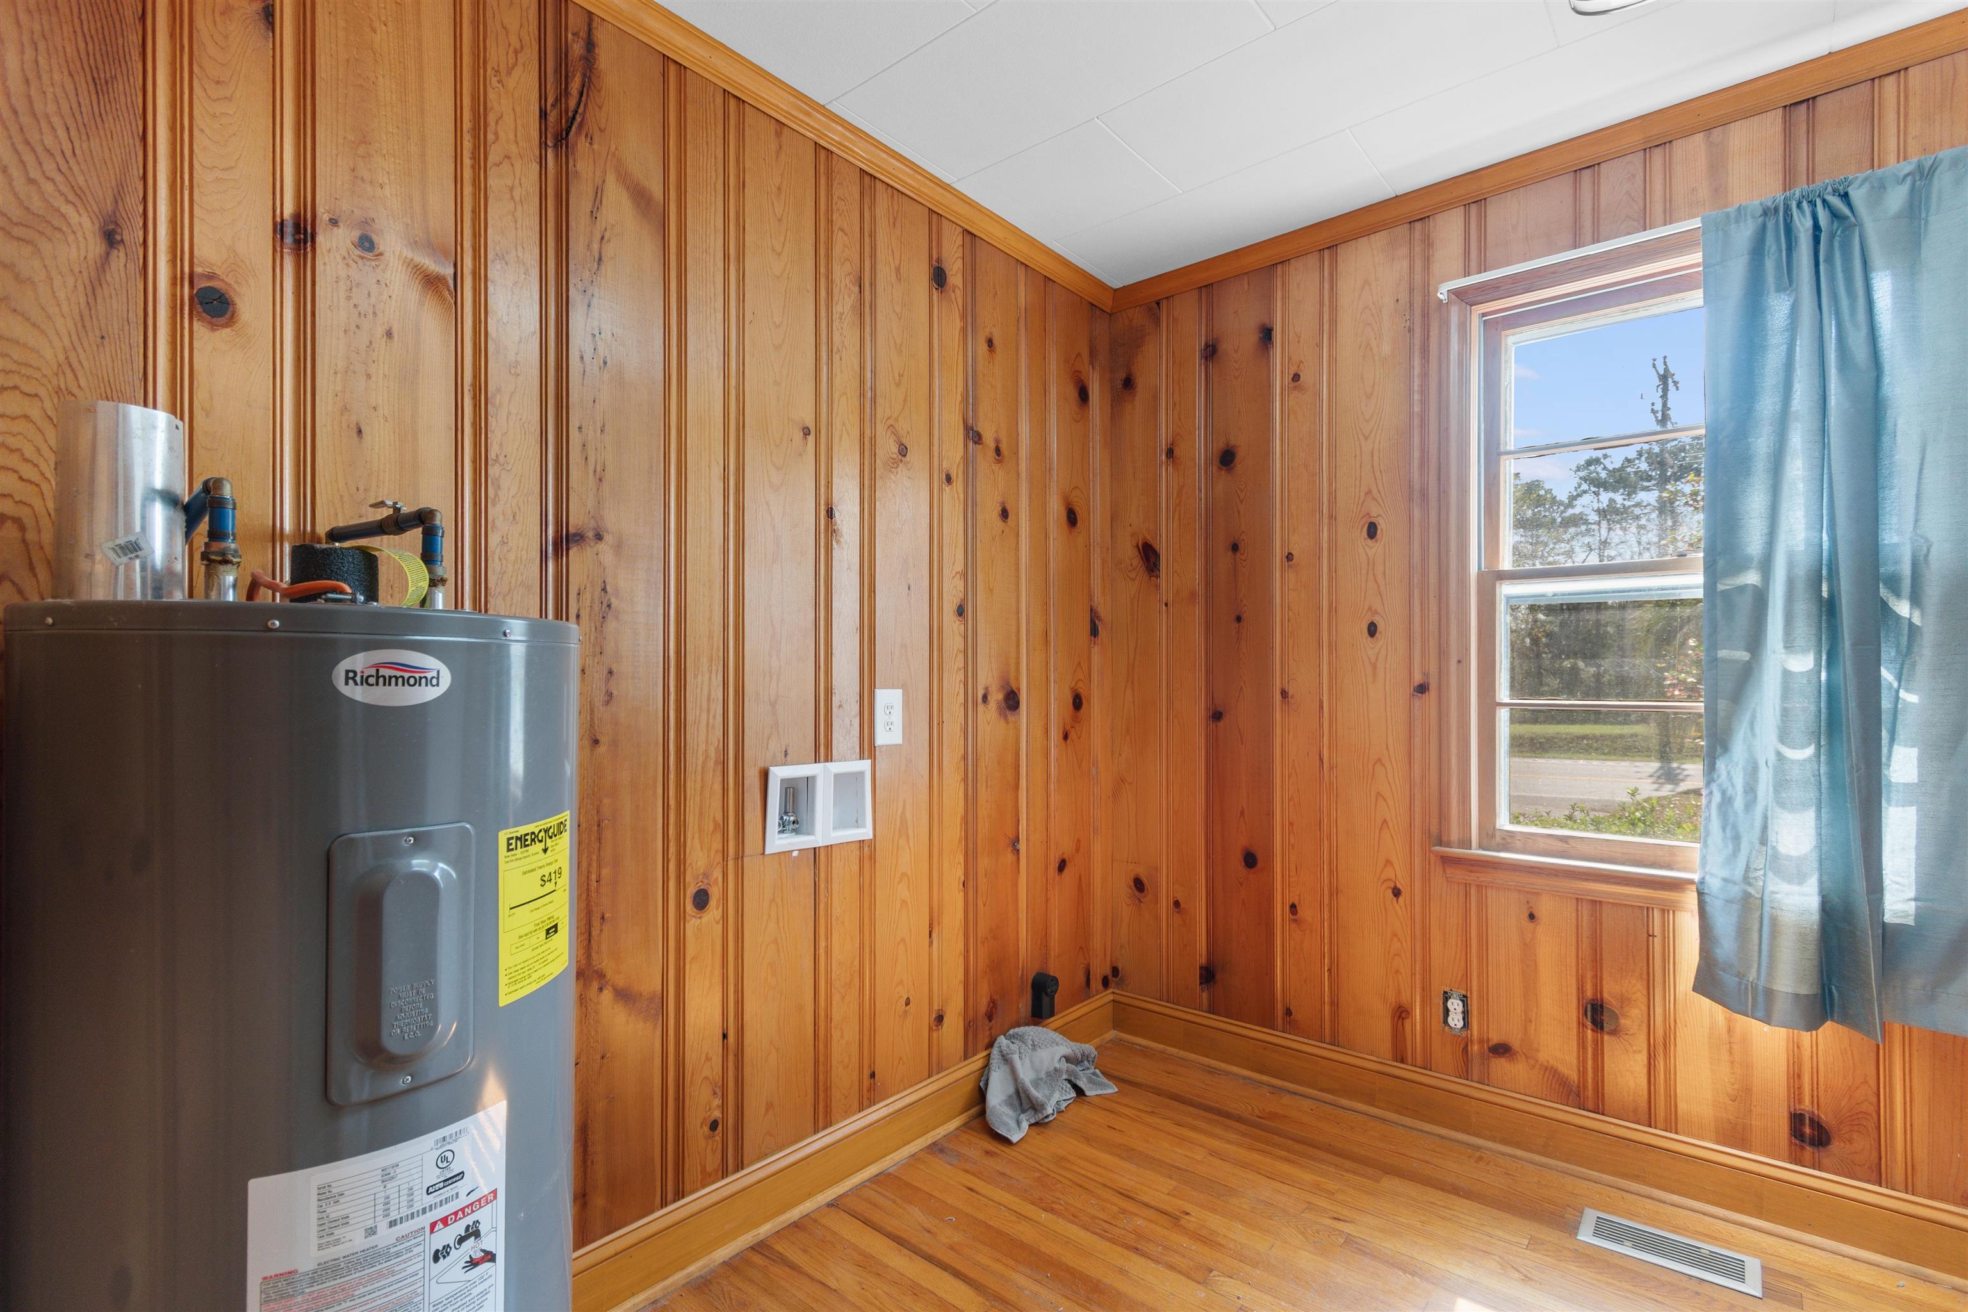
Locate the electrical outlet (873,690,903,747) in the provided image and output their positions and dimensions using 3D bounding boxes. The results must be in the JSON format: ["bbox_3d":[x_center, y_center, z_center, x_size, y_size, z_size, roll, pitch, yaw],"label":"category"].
[{"bbox_3d":[-0.225,0.146,1.955,0.008,0.130,0.085,-1,-1,42],"label":"electrical outlet"}]

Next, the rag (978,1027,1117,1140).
[{"bbox_3d":[0.160,1.150,2.245,0.215,0.165,0.370,-1,-1,42],"label":"rag"}]

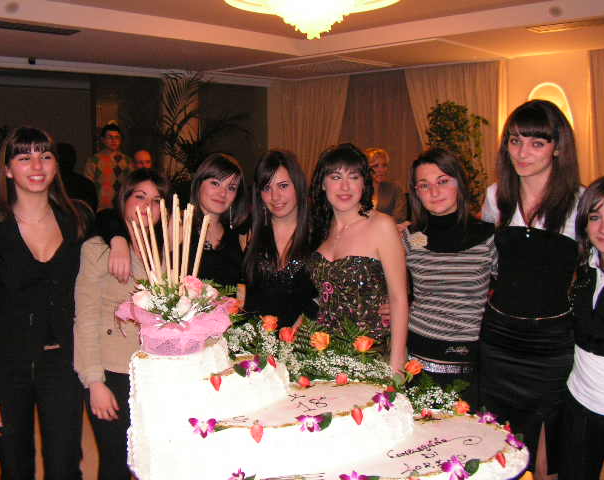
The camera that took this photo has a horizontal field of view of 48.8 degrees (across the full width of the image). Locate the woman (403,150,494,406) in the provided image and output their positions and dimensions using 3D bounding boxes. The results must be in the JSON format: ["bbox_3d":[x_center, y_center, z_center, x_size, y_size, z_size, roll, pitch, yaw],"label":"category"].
[{"bbox_3d":[0.490,0.494,2.330,0.460,1.613,0.300,1,8,11],"label":"woman"}]

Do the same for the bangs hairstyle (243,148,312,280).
[{"bbox_3d":[-0.081,-0.085,2.391,0.235,0.475,0.240,1,8,9],"label":"bangs hairstyle"}]

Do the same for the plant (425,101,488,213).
[{"bbox_3d":[1.377,-0.233,6.027,0.620,2.022,0.600,-1,8,0],"label":"plant"}]

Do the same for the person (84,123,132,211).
[{"bbox_3d":[-1.635,-0.087,5.841,0.500,1.844,0.320,-2,8,-11],"label":"person"}]

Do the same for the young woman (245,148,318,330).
[{"bbox_3d":[-0.068,0.481,2.469,0.460,1.612,0.320,0,8,5],"label":"young woman"}]

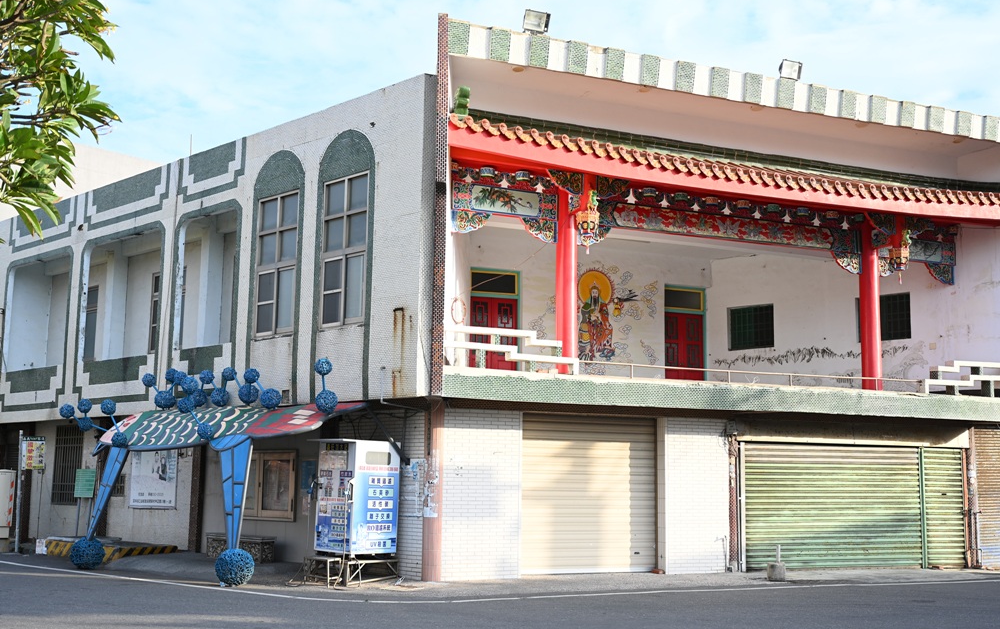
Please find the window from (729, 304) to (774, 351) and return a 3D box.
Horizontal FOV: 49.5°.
[{"bbox_3d":[5.722,0.303,24.532,1.130,0.975,0.140,-7,-11,41],"label":"window"}]

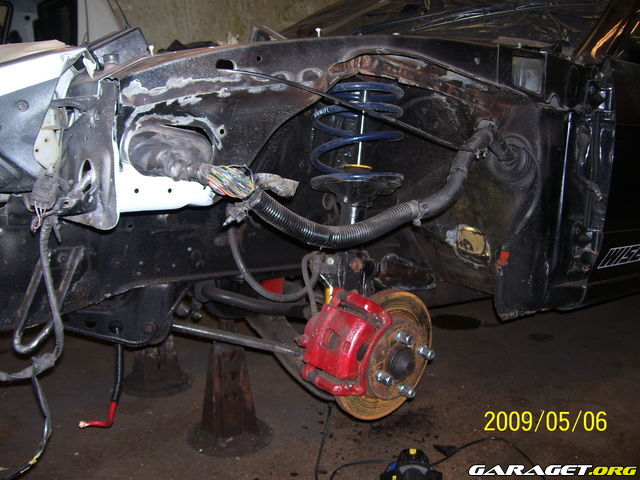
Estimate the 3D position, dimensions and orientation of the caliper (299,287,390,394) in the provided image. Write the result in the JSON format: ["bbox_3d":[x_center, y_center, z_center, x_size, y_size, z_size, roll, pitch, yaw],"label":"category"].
[{"bbox_3d":[0.045,0.193,1.275,0.105,0.178,0.112,20,0,-43],"label":"caliper"}]

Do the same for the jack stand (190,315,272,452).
[{"bbox_3d":[-0.218,0.327,1.650,0.208,0.315,0.208,-6,13,-31],"label":"jack stand"}]

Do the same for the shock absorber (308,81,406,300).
[{"bbox_3d":[0.082,-0.129,1.384,0.185,0.475,0.185,4,-6,0],"label":"shock absorber"}]

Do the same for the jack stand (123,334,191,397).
[{"bbox_3d":[-0.480,0.267,2.010,0.208,0.310,0.208,-6,13,-31],"label":"jack stand"}]

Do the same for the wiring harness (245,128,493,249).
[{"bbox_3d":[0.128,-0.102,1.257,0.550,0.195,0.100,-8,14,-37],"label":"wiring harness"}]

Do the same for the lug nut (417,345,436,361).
[{"bbox_3d":[0.204,0.218,1.317,0.021,0.021,0.034,20,0,-43],"label":"lug nut"}]

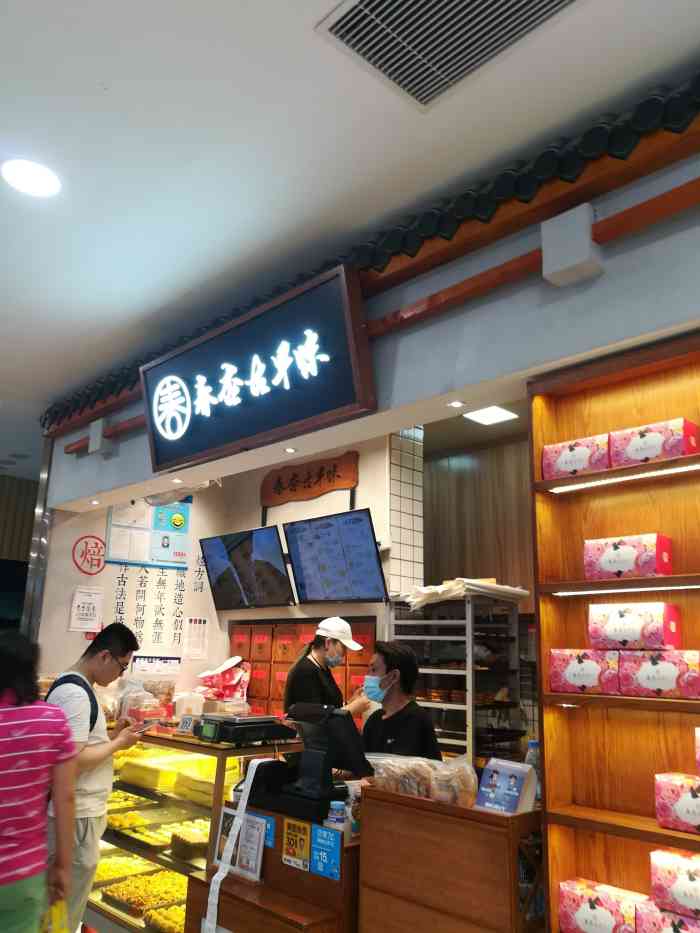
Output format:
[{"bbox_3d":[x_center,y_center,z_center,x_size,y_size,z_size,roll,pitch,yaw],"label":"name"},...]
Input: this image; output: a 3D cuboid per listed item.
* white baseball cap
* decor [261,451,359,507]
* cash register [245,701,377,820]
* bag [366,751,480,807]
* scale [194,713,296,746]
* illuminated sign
[{"bbox_3d":[-0.057,0.863,3.600,0.255,0.150,0.170,13,-11,16],"label":"white baseball cap"},{"bbox_3d":[-0.331,0.109,5.565,1.137,0.308,0.050,-13,-20,43],"label":"decor"},{"bbox_3d":[-0.179,1.342,3.249,0.470,0.485,0.400,-13,-20,43],"label":"cash register"},{"bbox_3d":[0.265,1.145,2.595,0.410,0.115,0.190,-13,-20,43],"label":"bag"},{"bbox_3d":[-0.496,1.233,3.323,0.340,0.115,0.340,-13,-20,43],"label":"scale"},{"bbox_3d":[-0.556,-0.411,3.576,1.706,0.626,0.100,-13,-7,43],"label":"illuminated sign"}]

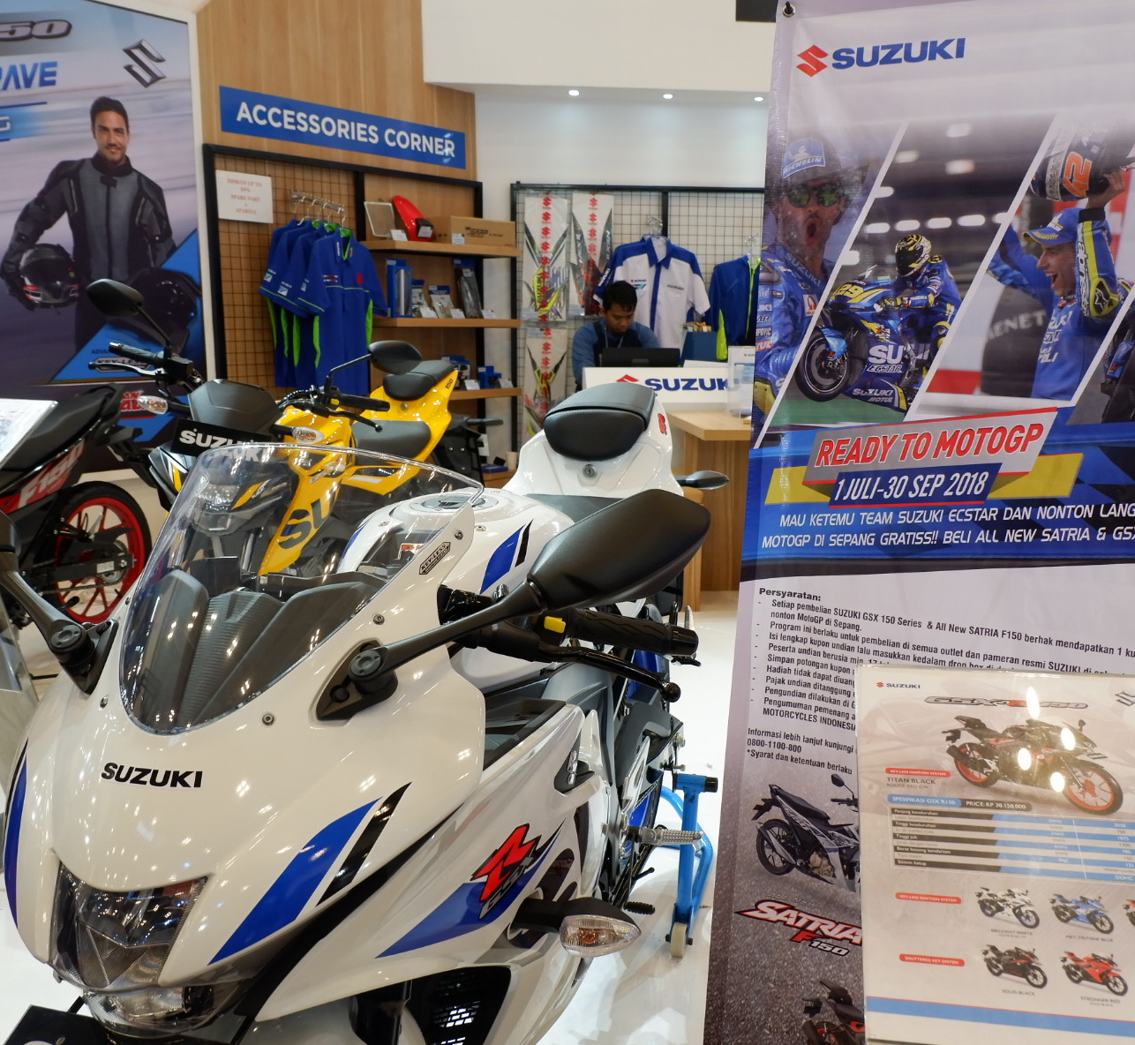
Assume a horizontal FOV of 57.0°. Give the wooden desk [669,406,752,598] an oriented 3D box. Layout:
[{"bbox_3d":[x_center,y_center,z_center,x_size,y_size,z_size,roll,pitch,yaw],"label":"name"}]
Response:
[{"bbox_3d":[1.045,-0.035,4.345,1.150,0.780,0.880,-1,10,-4],"label":"wooden desk"}]

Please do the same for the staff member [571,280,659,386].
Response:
[{"bbox_3d":[0.235,-0.483,5.127,0.480,1.360,0.600,-1,10,-4],"label":"staff member"}]

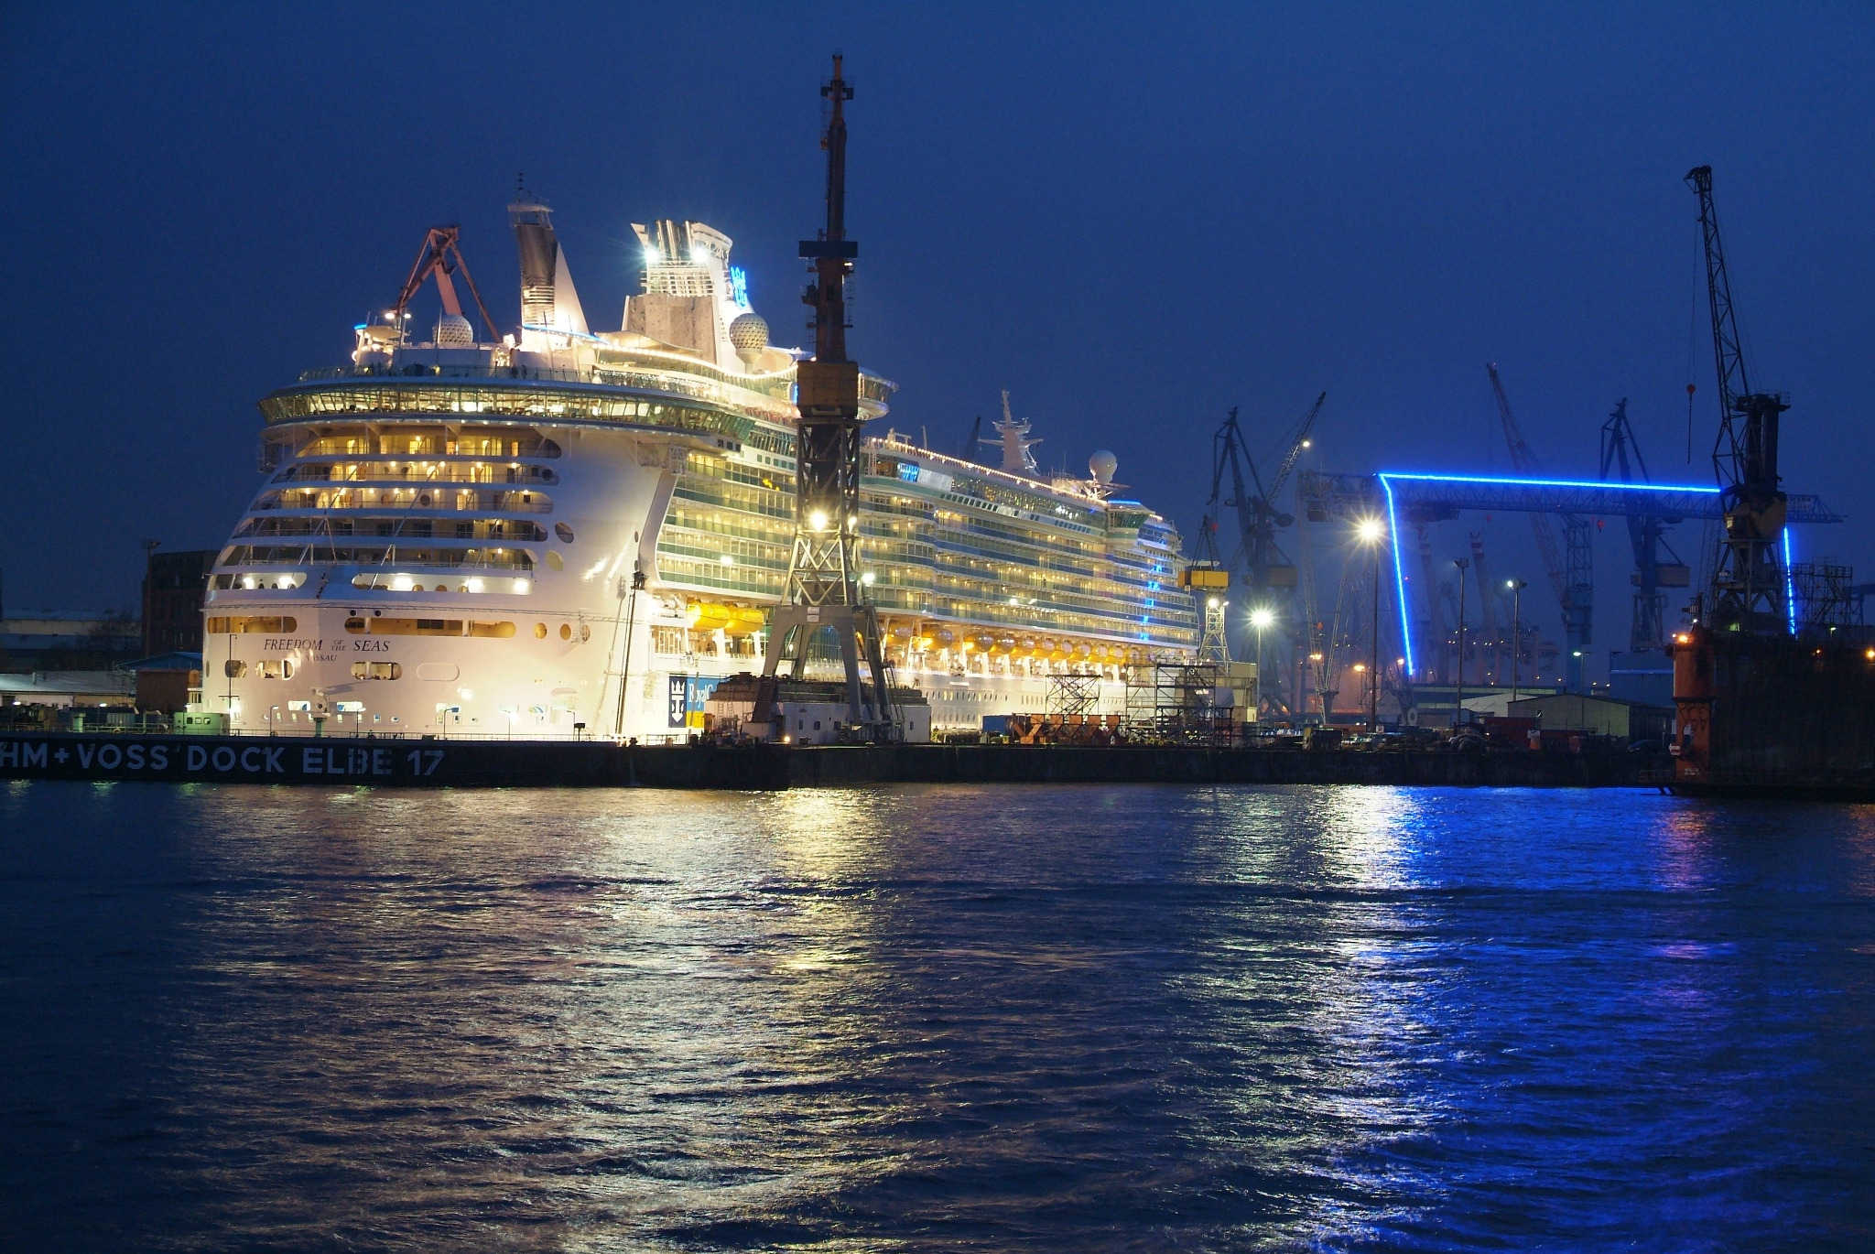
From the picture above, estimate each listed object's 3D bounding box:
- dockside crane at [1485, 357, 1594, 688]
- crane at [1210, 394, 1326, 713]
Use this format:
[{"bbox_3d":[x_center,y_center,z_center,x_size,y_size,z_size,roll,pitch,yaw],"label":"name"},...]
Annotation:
[{"bbox_3d":[118.860,-15.774,700.000,21.000,72.000,8.000,1,-1,6],"label":"dockside crane"},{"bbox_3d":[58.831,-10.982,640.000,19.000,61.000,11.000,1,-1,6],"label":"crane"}]

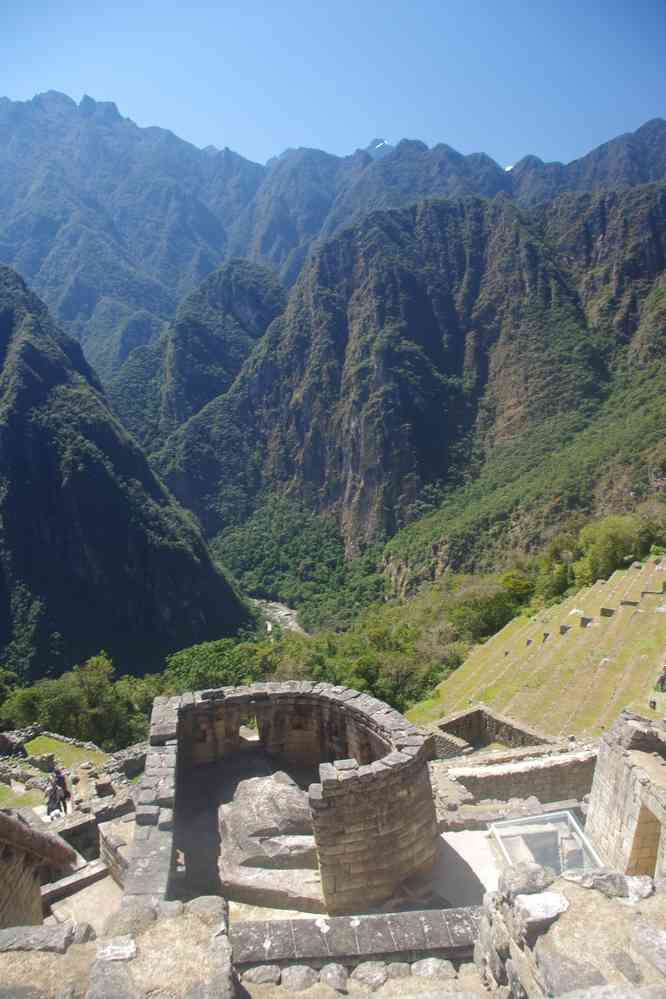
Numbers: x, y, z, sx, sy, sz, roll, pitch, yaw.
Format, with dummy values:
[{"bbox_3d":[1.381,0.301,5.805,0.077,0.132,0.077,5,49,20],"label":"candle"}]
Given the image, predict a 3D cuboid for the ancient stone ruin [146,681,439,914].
[{"bbox_3d":[-1.068,7.557,19.335,7.183,3.300,6.843,-2,10,-10],"label":"ancient stone ruin"}]

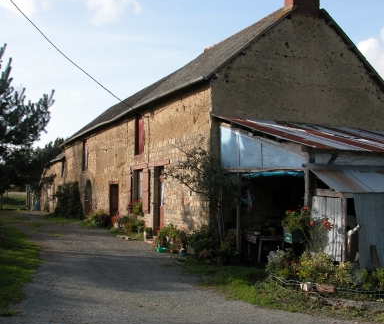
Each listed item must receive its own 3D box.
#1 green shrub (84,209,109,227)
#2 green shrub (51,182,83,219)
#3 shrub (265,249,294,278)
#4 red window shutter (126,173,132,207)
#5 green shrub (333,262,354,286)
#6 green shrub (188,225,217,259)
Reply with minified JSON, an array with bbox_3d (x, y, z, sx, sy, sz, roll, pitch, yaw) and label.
[{"bbox_3d":[-4.243,2.479,23.121,0.850,0.820,1.100,1,-3,-25],"label":"green shrub"},{"bbox_3d":[-6.990,2.181,28.951,1.400,2.100,1.950,1,-3,-25],"label":"green shrub"},{"bbox_3d":[1.714,1.966,10.029,0.490,0.570,0.540,1,-3,-25],"label":"shrub"},{"bbox_3d":[-2.442,1.122,20.170,0.050,1.422,0.600,1,-3,-25],"label":"red window shutter"},{"bbox_3d":[2.660,1.975,9.091,0.370,0.440,0.390,1,-3,-25],"label":"green shrub"},{"bbox_3d":[0.268,2.000,13.191,0.640,0.840,0.700,1,-3,-25],"label":"green shrub"}]

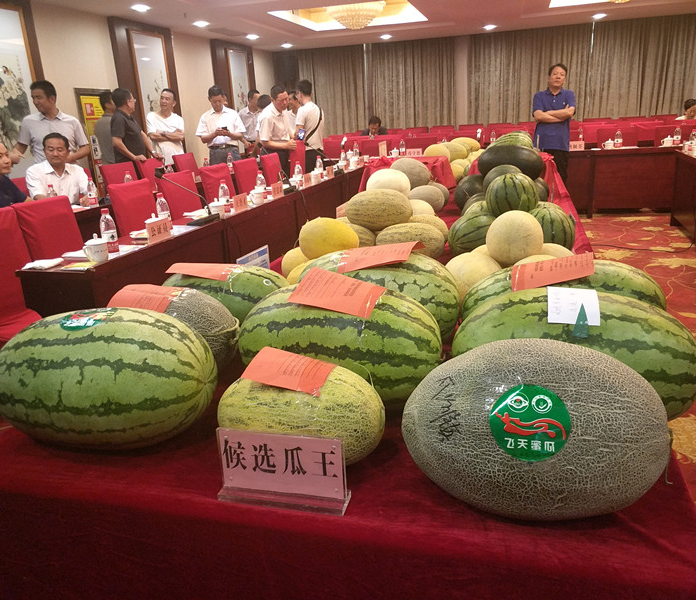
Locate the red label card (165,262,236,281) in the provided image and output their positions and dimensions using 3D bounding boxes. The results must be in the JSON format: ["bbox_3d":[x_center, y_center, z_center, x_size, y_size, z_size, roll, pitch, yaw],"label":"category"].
[{"bbox_3d":[-0.344,-0.070,1.366,0.150,0.012,0.098,4,25,7],"label":"red label card"}]

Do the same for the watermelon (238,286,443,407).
[{"bbox_3d":[-0.021,0.087,1.098,0.408,0.255,0.255,5,20,24],"label":"watermelon"}]

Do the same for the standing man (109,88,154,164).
[{"bbox_3d":[-2.161,-1.344,6.097,0.400,1.680,0.480,-7,18,-11],"label":"standing man"}]

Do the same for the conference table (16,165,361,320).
[{"bbox_3d":[-0.489,-0.458,4.444,0.380,0.750,4.500,3,19,18],"label":"conference table"}]

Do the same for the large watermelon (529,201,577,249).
[{"bbox_3d":[0.722,-0.243,2.080,0.198,0.195,0.198,3,19,18],"label":"large watermelon"}]

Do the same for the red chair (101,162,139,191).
[{"bbox_3d":[-1.783,-0.737,5.202,0.540,0.950,0.440,3,19,18],"label":"red chair"}]

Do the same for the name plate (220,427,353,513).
[{"bbox_3d":[-0.098,0.247,0.849,0.200,0.109,0.045,1,18,15],"label":"name plate"}]

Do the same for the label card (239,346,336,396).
[{"bbox_3d":[-0.087,0.108,0.876,0.127,0.012,0.093,12,28,12],"label":"label card"}]

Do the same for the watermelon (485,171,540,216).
[{"bbox_3d":[0.646,-0.406,2.269,0.215,0.190,0.205,3,19,18],"label":"watermelon"}]

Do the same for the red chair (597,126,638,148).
[{"bbox_3d":[3.268,-1.587,7.087,0.450,0.970,0.560,3,19,18],"label":"red chair"}]

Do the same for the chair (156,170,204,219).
[{"bbox_3d":[-1.010,-0.414,4.195,0.560,0.970,0.440,3,19,18],"label":"chair"}]

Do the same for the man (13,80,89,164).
[{"bbox_3d":[-2.425,-1.012,4.994,0.580,1.670,0.380,-11,20,-24],"label":"man"}]

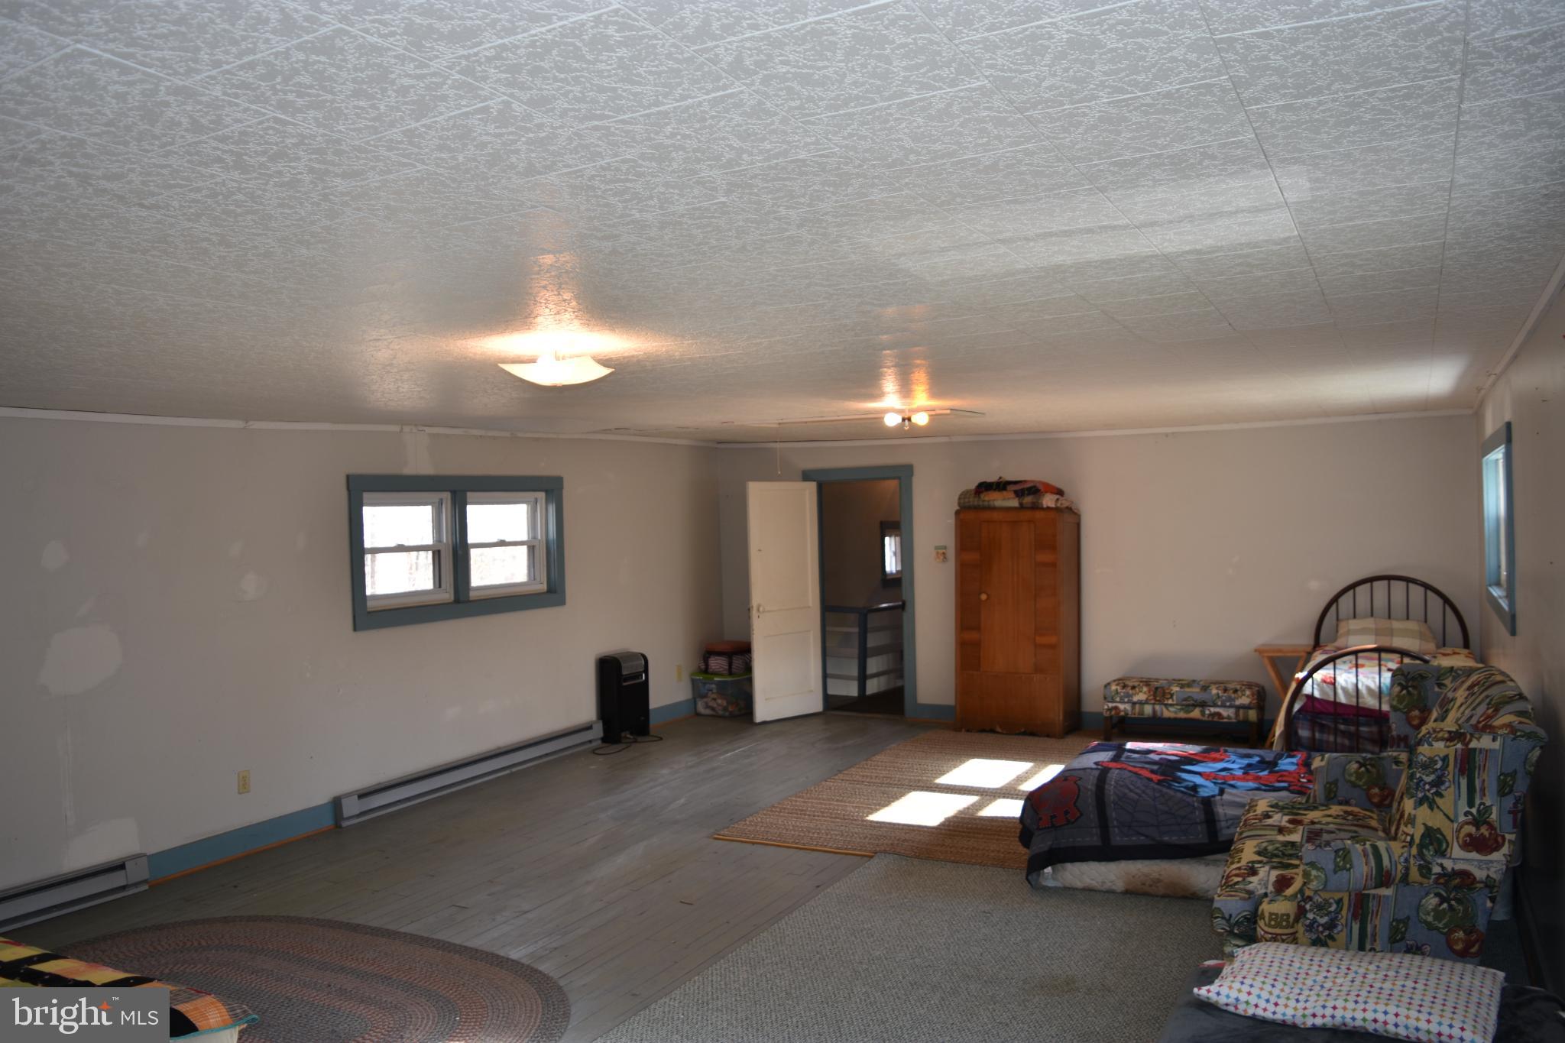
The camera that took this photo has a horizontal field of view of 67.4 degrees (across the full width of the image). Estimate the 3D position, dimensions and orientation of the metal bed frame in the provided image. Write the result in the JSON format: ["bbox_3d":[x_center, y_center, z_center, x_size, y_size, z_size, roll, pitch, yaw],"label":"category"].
[{"bbox_3d":[3.723,1.015,7.252,1.020,1.234,2.060,-1,1,28],"label":"metal bed frame"}]

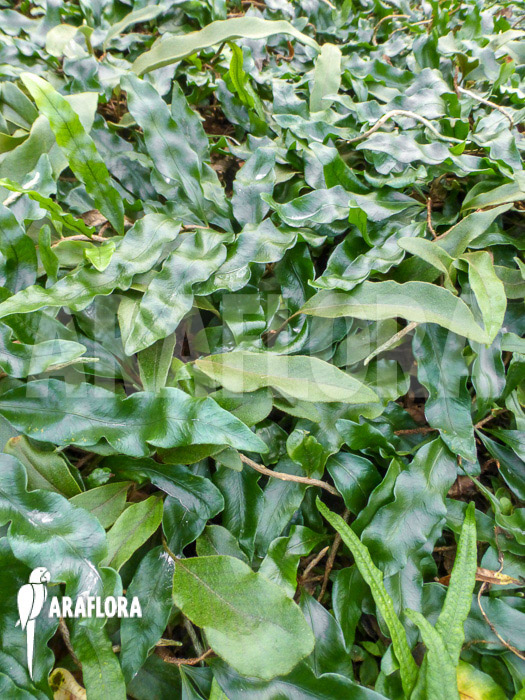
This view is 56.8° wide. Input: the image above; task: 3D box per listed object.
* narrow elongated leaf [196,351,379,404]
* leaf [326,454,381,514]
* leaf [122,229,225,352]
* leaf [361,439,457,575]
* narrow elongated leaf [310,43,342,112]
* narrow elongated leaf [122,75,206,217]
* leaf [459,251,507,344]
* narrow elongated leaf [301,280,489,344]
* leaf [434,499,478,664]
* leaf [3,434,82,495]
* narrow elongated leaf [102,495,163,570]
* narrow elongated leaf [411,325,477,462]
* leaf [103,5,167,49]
[{"bbox_3d":[0.020,0.023,0.418,0.158,0.022,0.042,9,68,5],"label":"narrow elongated leaf"},{"bbox_3d":[0.063,0.101,0.355,0.036,0.013,0.051,-27,68,-4],"label":"leaf"},{"bbox_3d":[-0.096,-0.066,0.510,0.053,0.030,0.173,23,62,1],"label":"leaf"},{"bbox_3d":[0.109,0.109,0.344,0.052,0.020,0.101,22,69,17],"label":"leaf"},{"bbox_3d":[0.097,-0.431,0.772,0.041,0.015,0.142,8,76,2],"label":"narrow elongated leaf"},{"bbox_3d":[-0.124,-0.264,0.625,0.052,0.022,0.240,-23,75,-19],"label":"narrow elongated leaf"},{"bbox_3d":[0.225,-0.056,0.500,0.034,0.022,0.116,-3,63,16],"label":"leaf"},{"bbox_3d":[0.116,-0.031,0.435,0.162,0.025,0.040,8,60,7],"label":"narrow elongated leaf"},{"bbox_3d":[0.128,0.152,0.315,0.016,0.012,0.105,8,82,21],"label":"leaf"},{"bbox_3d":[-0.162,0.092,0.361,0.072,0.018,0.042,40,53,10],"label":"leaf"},{"bbox_3d":[-0.091,0.129,0.345,0.025,0.012,0.064,30,66,7],"label":"narrow elongated leaf"},{"bbox_3d":[0.163,0.035,0.433,0.043,0.028,0.130,-13,73,9],"label":"narrow elongated leaf"},{"bbox_3d":[-0.232,-0.601,0.900,0.035,0.025,0.165,35,68,18],"label":"leaf"}]

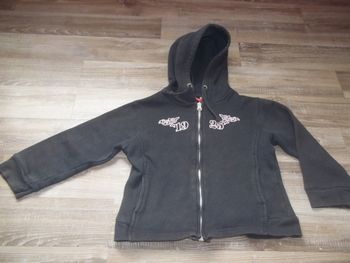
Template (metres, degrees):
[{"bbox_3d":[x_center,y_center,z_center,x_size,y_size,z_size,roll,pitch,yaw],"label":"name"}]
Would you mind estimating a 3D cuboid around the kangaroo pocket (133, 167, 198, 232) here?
[{"bbox_3d":[-0.019,0.141,0.685,0.135,0.024,0.148,3,57,-2],"label":"kangaroo pocket"}]

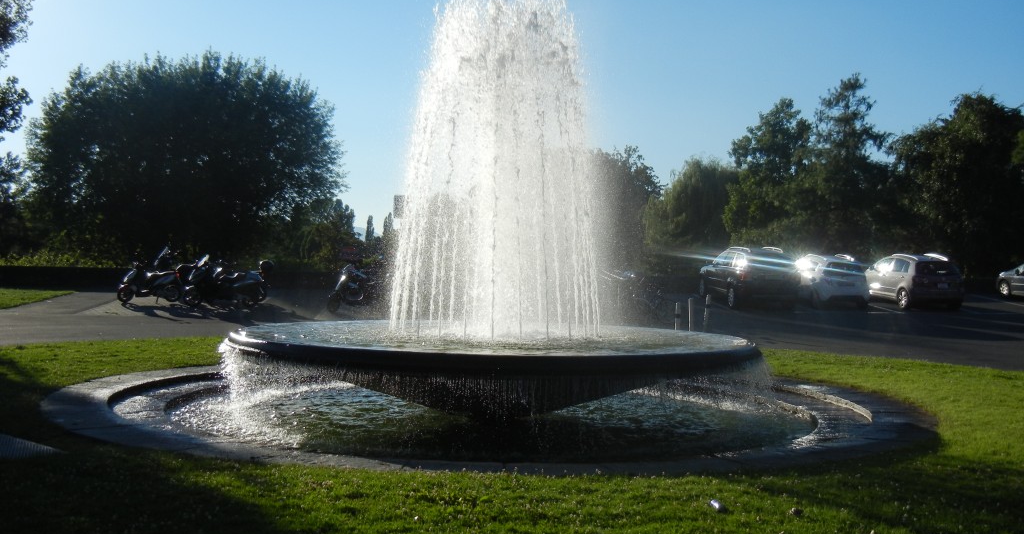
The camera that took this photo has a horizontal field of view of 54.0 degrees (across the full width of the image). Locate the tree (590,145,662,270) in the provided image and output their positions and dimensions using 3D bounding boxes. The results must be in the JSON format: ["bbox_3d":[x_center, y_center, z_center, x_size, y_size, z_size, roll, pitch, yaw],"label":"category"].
[{"bbox_3d":[6.372,-3.027,58.000,5.000,8.000,5.000,1,0,0],"label":"tree"}]

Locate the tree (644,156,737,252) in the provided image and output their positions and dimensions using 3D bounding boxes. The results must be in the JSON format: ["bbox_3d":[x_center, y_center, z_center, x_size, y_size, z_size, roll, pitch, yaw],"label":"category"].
[{"bbox_3d":[11.891,-3.297,67.000,6.800,8.600,6.800,1,0,0],"label":"tree"}]

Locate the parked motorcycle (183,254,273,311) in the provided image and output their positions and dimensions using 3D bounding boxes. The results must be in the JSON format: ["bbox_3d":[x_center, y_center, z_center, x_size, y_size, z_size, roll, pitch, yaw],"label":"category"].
[{"bbox_3d":[-7.802,0.379,27.200,2.150,1.320,0.800,1,0,-7],"label":"parked motorcycle"}]

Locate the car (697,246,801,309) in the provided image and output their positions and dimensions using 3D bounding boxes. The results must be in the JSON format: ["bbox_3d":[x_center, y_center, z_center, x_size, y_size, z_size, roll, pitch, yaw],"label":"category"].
[{"bbox_3d":[6.900,0.180,29.900,1.870,1.740,4.600,1,3,-3],"label":"car"}]

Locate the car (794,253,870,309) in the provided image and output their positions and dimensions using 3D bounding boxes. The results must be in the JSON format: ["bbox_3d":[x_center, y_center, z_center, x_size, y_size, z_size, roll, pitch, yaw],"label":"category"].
[{"bbox_3d":[9.620,0.310,31.000,1.780,1.600,4.250,1,3,0],"label":"car"}]

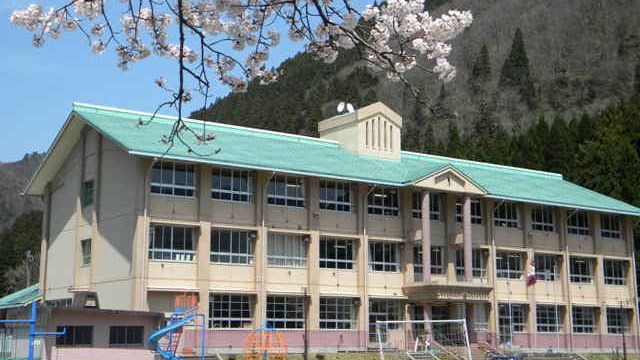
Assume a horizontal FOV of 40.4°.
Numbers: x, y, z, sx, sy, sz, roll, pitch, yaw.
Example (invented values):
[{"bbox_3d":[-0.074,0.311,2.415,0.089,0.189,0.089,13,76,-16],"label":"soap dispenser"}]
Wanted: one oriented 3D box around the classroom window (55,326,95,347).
[{"bbox_3d":[-12.632,8.054,44.798,1.937,1.040,0.180,7,-13,-31],"label":"classroom window"}]

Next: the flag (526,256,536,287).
[{"bbox_3d":[15.340,6.615,62.937,0.650,2.150,0.300,-3,-11,13],"label":"flag"}]

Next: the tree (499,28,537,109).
[{"bbox_3d":[47.727,-26.824,210.000,9.183,18.348,9.183,-3,-11,13],"label":"tree"}]

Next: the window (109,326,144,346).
[{"bbox_3d":[-10.293,8.295,46.210,1.951,1.046,0.180,7,-13,-31],"label":"window"}]

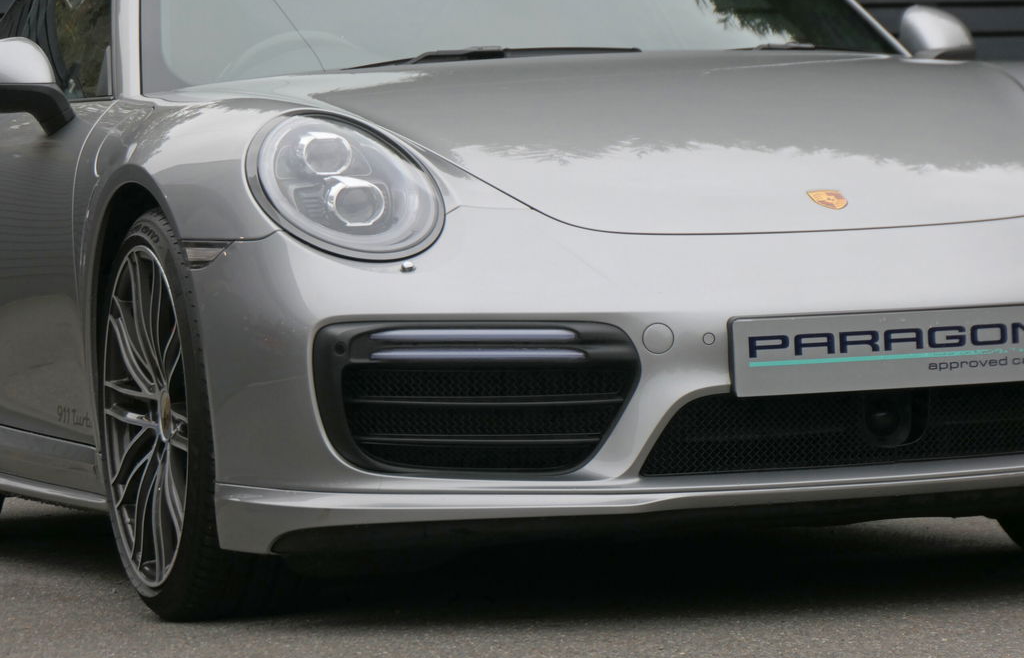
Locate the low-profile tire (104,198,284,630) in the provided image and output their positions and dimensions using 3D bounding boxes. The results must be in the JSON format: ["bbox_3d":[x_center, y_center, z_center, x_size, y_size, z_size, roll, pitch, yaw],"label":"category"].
[{"bbox_3d":[-0.473,0.124,8.474,0.245,0.680,0.680,-3,3,-18],"label":"low-profile tire"}]

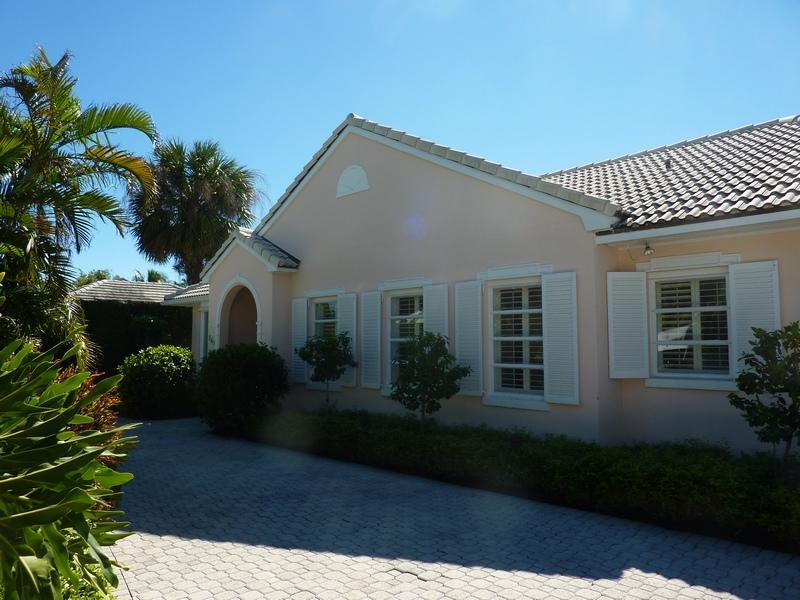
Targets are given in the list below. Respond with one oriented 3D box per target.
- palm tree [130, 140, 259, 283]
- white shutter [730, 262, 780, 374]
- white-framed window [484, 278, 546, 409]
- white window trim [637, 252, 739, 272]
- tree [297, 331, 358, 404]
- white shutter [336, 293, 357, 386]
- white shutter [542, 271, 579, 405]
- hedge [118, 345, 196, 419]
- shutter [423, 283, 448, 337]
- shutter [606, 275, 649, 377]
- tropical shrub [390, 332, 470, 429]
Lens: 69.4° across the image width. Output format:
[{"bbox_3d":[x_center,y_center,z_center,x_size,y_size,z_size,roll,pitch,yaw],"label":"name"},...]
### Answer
[{"bbox_3d":[-7.863,-1.431,22.000,5.000,9.200,5.000,-4,-6,44],"label":"palm tree"},{"bbox_3d":[3.891,0.232,6.313,0.475,1.310,0.050,-4,-6,44],"label":"white shutter"},{"bbox_3d":[1.552,0.567,7.792,1.030,1.740,0.140,-4,-6,44],"label":"white-framed window"},{"bbox_3d":[3.351,-0.434,6.771,0.060,0.153,1.138,4,-6,-45],"label":"white window trim"},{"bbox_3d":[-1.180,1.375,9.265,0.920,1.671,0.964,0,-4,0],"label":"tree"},{"bbox_3d":[-0.908,0.696,10.021,0.448,1.586,0.050,-4,-5,38],"label":"white shutter"},{"bbox_3d":[1.987,0.464,7.131,0.442,1.607,0.050,-4,-5,39],"label":"white shutter"},{"bbox_3d":[-5.267,1.738,12.550,1.680,1.530,1.650,-4,-6,44],"label":"hedge"},{"bbox_3d":[0.547,0.579,8.565,0.454,1.600,0.050,-4,-5,39],"label":"shutter"},{"bbox_3d":[2.775,0.308,7.035,0.466,1.286,0.050,-1,-4,3],"label":"shutter"},{"bbox_3d":[0.404,1.283,7.650,1.050,1.700,1.000,0,-4,0],"label":"tropical shrub"}]

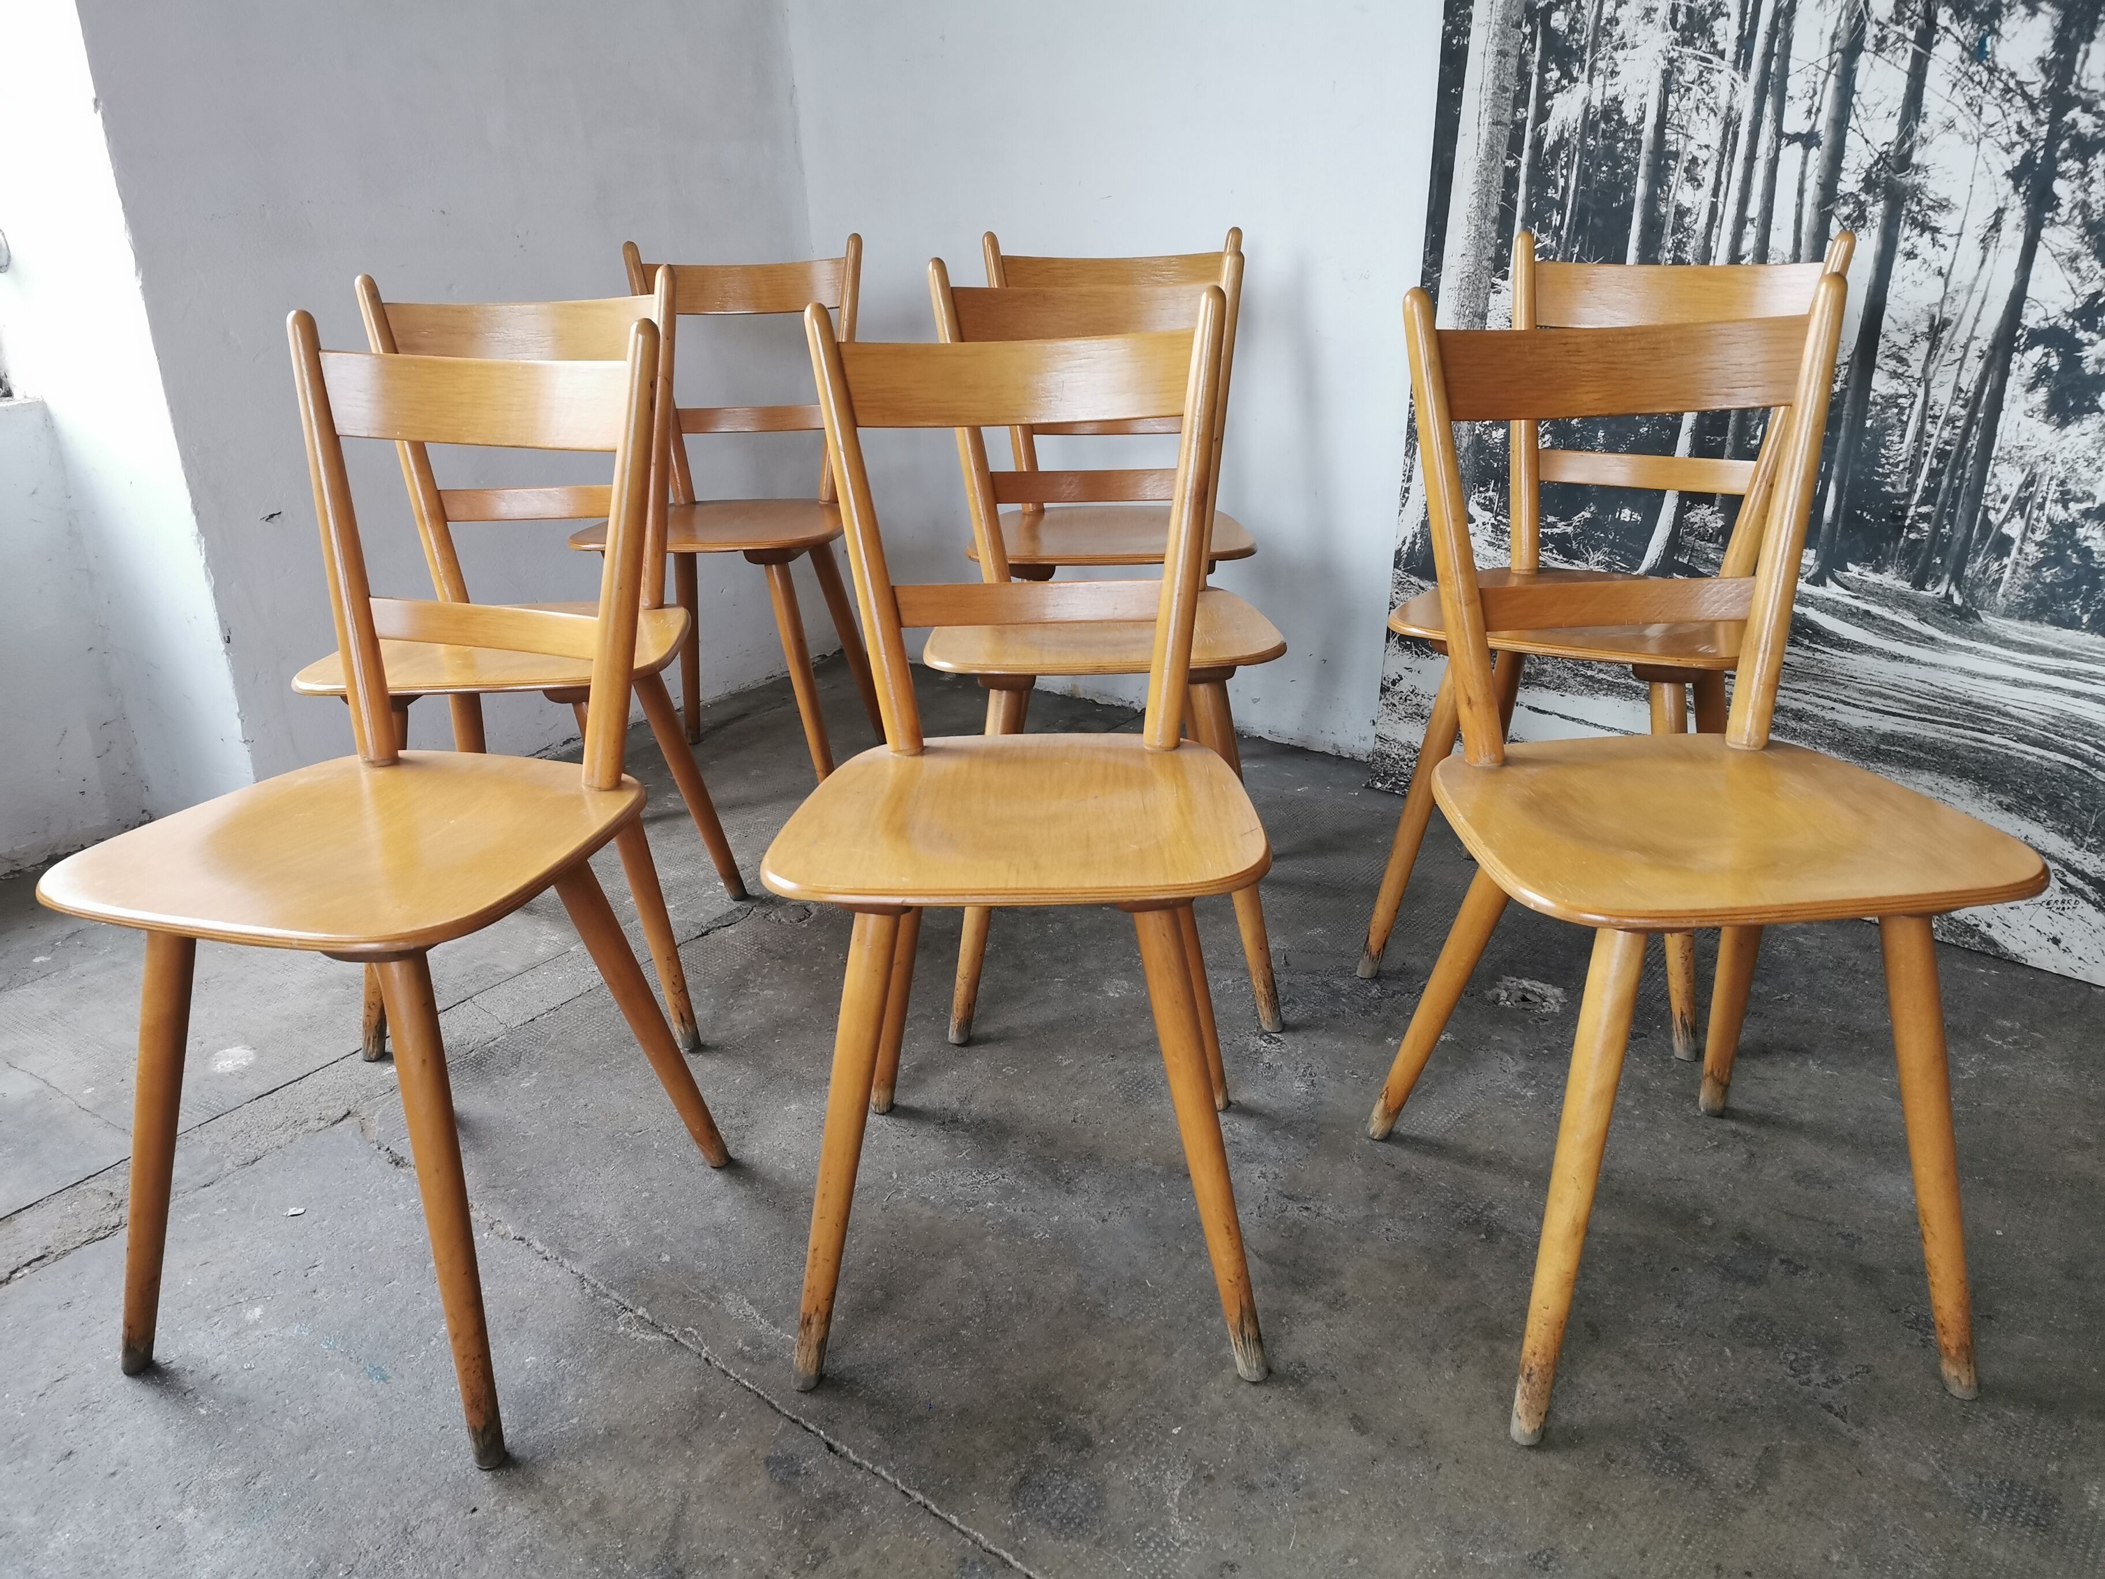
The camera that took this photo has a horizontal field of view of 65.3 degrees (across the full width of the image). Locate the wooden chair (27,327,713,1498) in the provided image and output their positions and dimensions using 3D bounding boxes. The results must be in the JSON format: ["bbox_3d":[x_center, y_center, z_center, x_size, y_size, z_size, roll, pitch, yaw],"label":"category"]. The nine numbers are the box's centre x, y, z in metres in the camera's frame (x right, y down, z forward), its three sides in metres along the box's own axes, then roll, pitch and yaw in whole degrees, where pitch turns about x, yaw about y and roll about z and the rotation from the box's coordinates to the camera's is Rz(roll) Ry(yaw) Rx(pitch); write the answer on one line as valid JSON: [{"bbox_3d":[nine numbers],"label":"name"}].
[{"bbox_3d":[-0.569,0.053,1.405,0.410,0.840,0.453,5,23,18],"label":"wooden chair"}]

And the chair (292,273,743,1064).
[{"bbox_3d":[-0.625,-0.161,1.948,0.410,0.840,0.453,-2,22,-1],"label":"chair"}]

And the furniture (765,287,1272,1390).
[{"bbox_3d":[-0.024,0.027,1.422,0.410,0.840,0.453,-1,22,2],"label":"furniture"}]

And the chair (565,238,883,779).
[{"bbox_3d":[-0.494,-0.398,2.534,0.410,0.840,0.453,0,22,6],"label":"chair"}]

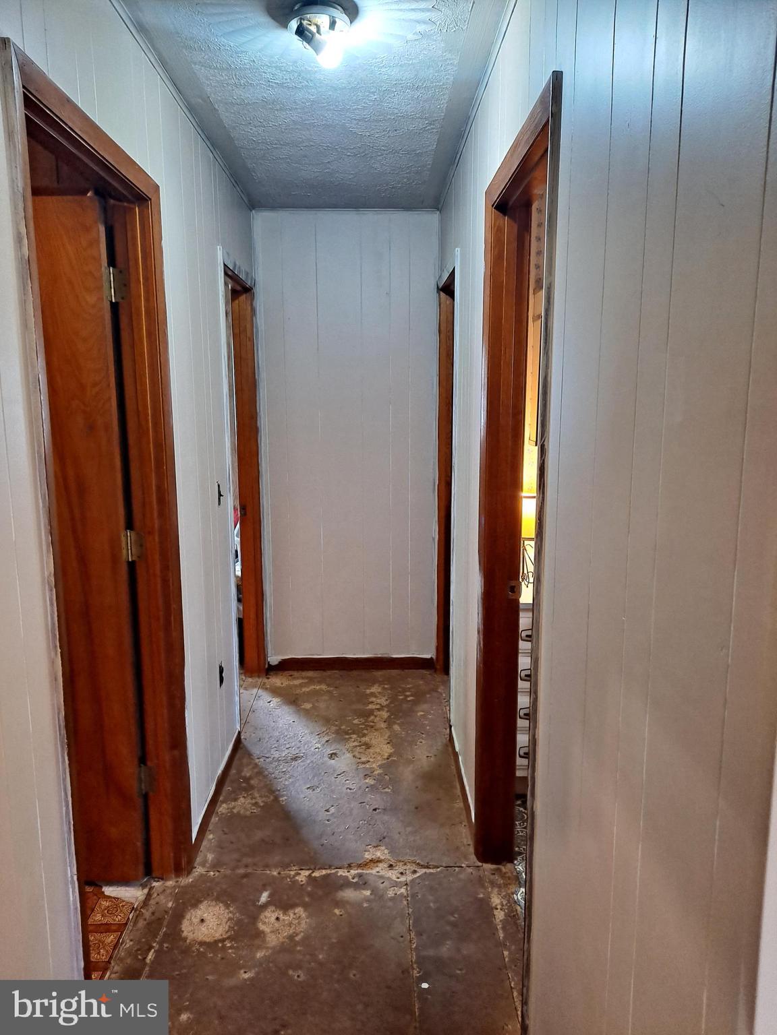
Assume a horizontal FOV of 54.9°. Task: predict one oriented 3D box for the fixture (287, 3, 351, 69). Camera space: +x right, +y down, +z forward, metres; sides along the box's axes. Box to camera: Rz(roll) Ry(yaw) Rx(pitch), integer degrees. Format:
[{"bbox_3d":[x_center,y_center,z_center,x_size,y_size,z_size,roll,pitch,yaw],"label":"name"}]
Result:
[{"bbox_3d":[-0.167,-1.153,1.810,0.155,0.145,0.160,0,10,-1],"label":"fixture"}]

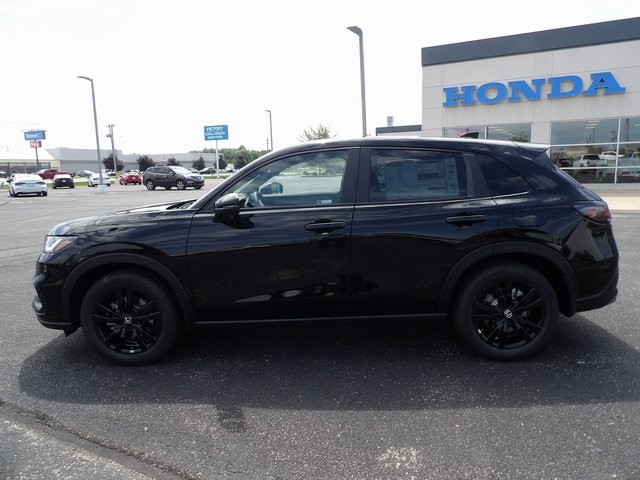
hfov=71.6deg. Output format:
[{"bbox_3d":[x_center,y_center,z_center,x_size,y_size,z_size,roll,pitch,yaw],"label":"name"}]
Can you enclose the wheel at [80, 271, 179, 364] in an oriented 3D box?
[{"bbox_3d":[-1.356,0.544,3.257,0.700,0.700,0.225,-1,9,2],"label":"wheel"}]

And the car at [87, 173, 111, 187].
[{"bbox_3d":[-23.360,-6.317,46.888,1.820,1.430,4.700,-7,11,-32],"label":"car"}]

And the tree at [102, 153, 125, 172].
[{"bbox_3d":[-47.356,-17.414,102.000,4.700,4.940,4.700,-2,9,0],"label":"tree"}]

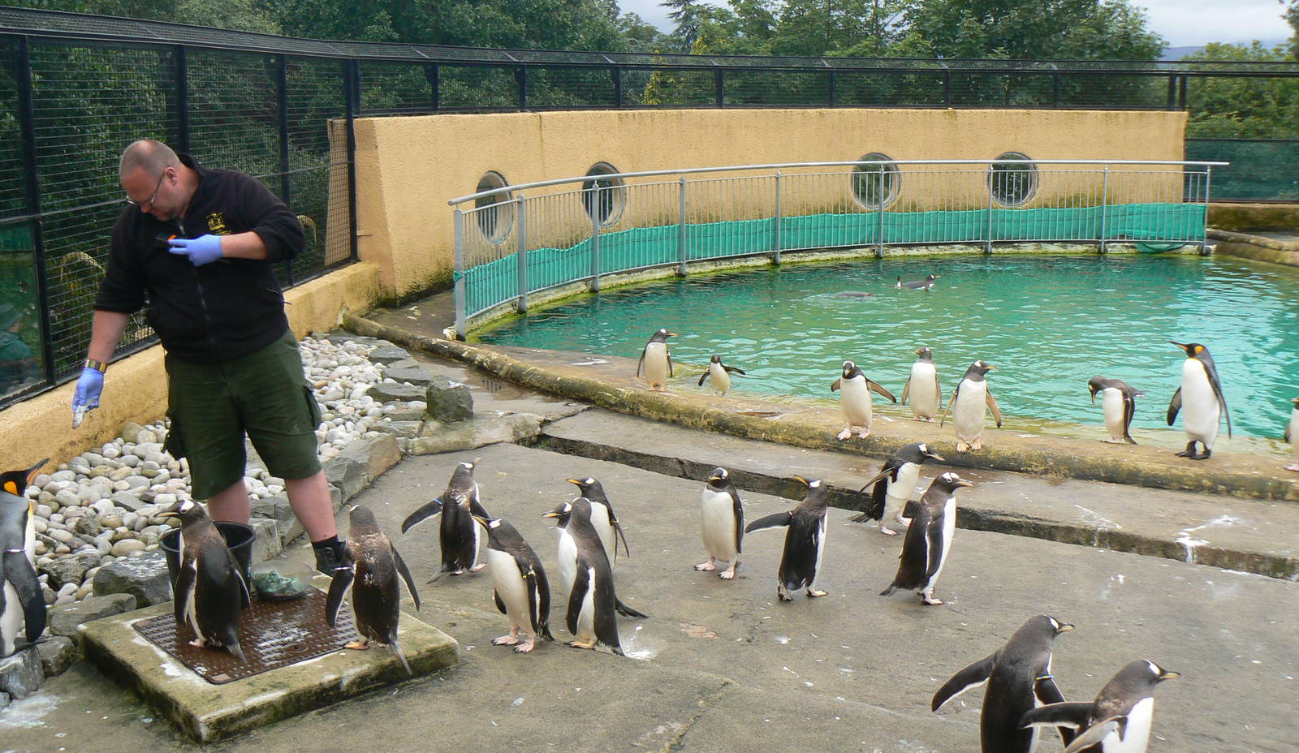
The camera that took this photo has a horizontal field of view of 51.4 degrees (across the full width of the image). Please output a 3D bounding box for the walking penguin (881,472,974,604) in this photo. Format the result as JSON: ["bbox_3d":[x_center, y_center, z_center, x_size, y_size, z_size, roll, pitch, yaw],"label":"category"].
[{"bbox_3d":[1.173,0.668,5.708,0.380,0.570,0.220,1,12,5],"label":"walking penguin"}]

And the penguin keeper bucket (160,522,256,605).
[{"bbox_3d":[-1.679,0.720,5.149,0.352,0.240,0.352,0,11,0],"label":"penguin keeper bucket"}]

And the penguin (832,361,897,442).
[{"bbox_3d":[1.225,0.122,7.658,0.370,0.430,0.260,4,12,17],"label":"penguin"}]

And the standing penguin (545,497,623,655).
[{"bbox_3d":[-0.243,0.733,5.055,0.290,0.580,0.230,7,14,27],"label":"standing penguin"}]

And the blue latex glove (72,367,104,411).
[{"bbox_3d":[-2.054,0.046,4.950,0.105,0.165,0.100,4,12,15],"label":"blue latex glove"}]

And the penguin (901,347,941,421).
[{"bbox_3d":[1.722,0.035,8.482,0.245,0.460,0.210,2,12,10],"label":"penguin"}]

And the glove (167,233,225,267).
[{"bbox_3d":[-1.652,-0.460,4.920,0.200,0.115,0.090,-2,12,-13],"label":"glove"}]

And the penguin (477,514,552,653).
[{"bbox_3d":[-0.477,0.733,4.874,0.340,0.485,0.250,-8,14,-37],"label":"penguin"}]

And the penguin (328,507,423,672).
[{"bbox_3d":[-0.941,0.697,4.608,0.330,0.510,0.360,-7,14,-33],"label":"penguin"}]

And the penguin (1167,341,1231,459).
[{"bbox_3d":[3.065,0.116,7.506,0.280,0.640,0.280,-10,16,-39],"label":"penguin"}]

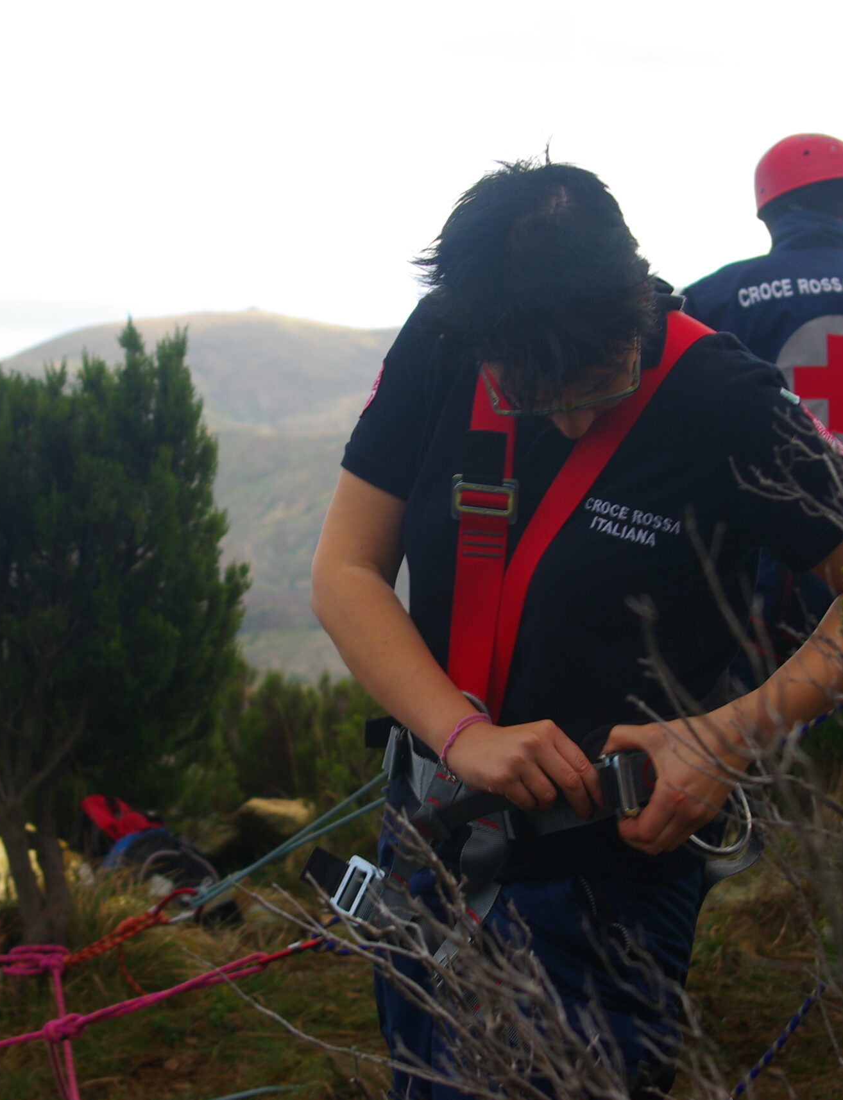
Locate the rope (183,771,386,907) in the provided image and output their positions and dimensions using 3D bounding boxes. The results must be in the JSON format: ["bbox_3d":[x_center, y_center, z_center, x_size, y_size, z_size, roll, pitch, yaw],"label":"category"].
[{"bbox_3d":[-0.242,0.523,4.700,0.360,0.250,0.130,0,6,0],"label":"rope"}]

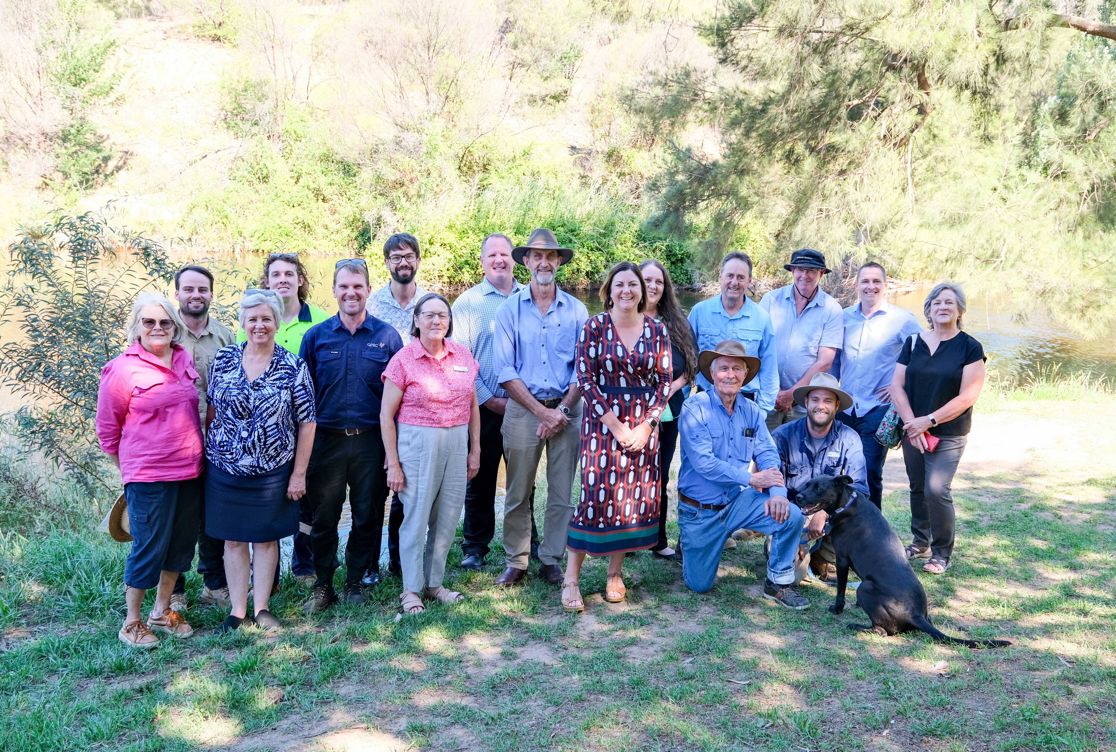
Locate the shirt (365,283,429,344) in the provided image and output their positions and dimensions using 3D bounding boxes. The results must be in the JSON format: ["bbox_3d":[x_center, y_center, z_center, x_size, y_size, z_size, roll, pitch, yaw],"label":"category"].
[{"bbox_3d":[-0.841,-0.158,5.620,0.510,0.710,0.300,-1,6,-7],"label":"shirt"}]

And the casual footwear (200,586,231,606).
[{"bbox_3d":[-1.757,1.151,5.390,0.115,0.125,0.290,-5,8,-38],"label":"casual footwear"}]

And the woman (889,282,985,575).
[{"bbox_3d":[2.115,0.281,5.763,0.520,1.608,0.370,4,9,25],"label":"woman"}]

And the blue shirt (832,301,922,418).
[{"bbox_3d":[1.907,-0.094,6.120,0.560,0.700,0.320,1,6,14],"label":"blue shirt"}]

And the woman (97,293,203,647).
[{"bbox_3d":[-1.885,0.419,4.771,0.490,1.609,0.380,-7,11,-42],"label":"woman"}]

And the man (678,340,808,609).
[{"bbox_3d":[0.949,0.492,5.500,0.600,1.310,0.820,-3,6,-21],"label":"man"}]

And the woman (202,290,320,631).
[{"bbox_3d":[-1.447,0.407,5.030,0.510,1.640,0.330,-1,6,-12],"label":"woman"}]

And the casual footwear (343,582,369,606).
[{"bbox_3d":[-1.056,1.123,5.400,0.115,0.125,0.290,-1,6,-5],"label":"casual footwear"}]

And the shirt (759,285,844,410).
[{"bbox_3d":[1.439,-0.168,6.150,0.540,0.720,0.320,2,6,18],"label":"shirt"}]

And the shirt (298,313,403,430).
[{"bbox_3d":[-1.040,-0.025,5.161,0.550,0.576,0.300,-1,8,-8],"label":"shirt"}]

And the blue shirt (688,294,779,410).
[{"bbox_3d":[1.040,-0.138,6.145,0.540,0.688,0.310,1,8,10],"label":"blue shirt"}]

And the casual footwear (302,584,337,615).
[{"bbox_3d":[-1.213,1.092,5.261,0.115,0.140,0.300,2,8,12],"label":"casual footwear"}]

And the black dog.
[{"bbox_3d":[1.619,0.859,4.926,0.980,0.695,0.360,4,9,28],"label":"black dog"}]

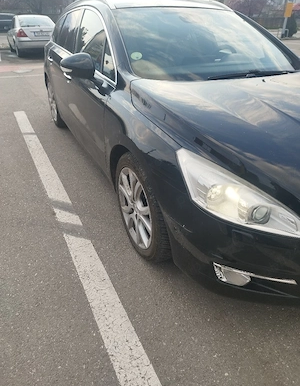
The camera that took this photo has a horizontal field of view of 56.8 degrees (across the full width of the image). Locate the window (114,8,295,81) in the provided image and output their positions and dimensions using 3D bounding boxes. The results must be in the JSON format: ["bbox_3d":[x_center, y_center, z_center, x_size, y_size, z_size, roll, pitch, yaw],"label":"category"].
[{"bbox_3d":[0.428,-1.147,2.060,1.430,0.140,0.900,-13,63,-23],"label":"window"}]

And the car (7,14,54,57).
[{"bbox_3d":[-4.820,-6.495,11.445,1.810,1.440,4.700,-14,35,-25],"label":"car"}]

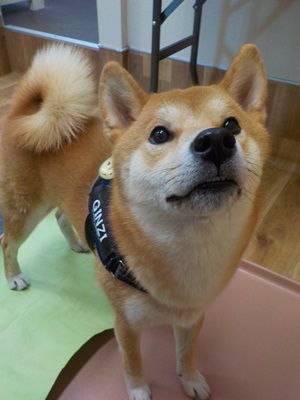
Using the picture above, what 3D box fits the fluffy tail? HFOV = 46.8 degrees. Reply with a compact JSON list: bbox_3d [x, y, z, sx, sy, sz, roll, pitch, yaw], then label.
[{"bbox_3d":[-0.182,-0.187,0.640,0.140,0.175,0.155,-25,42,-35],"label":"fluffy tail"}]

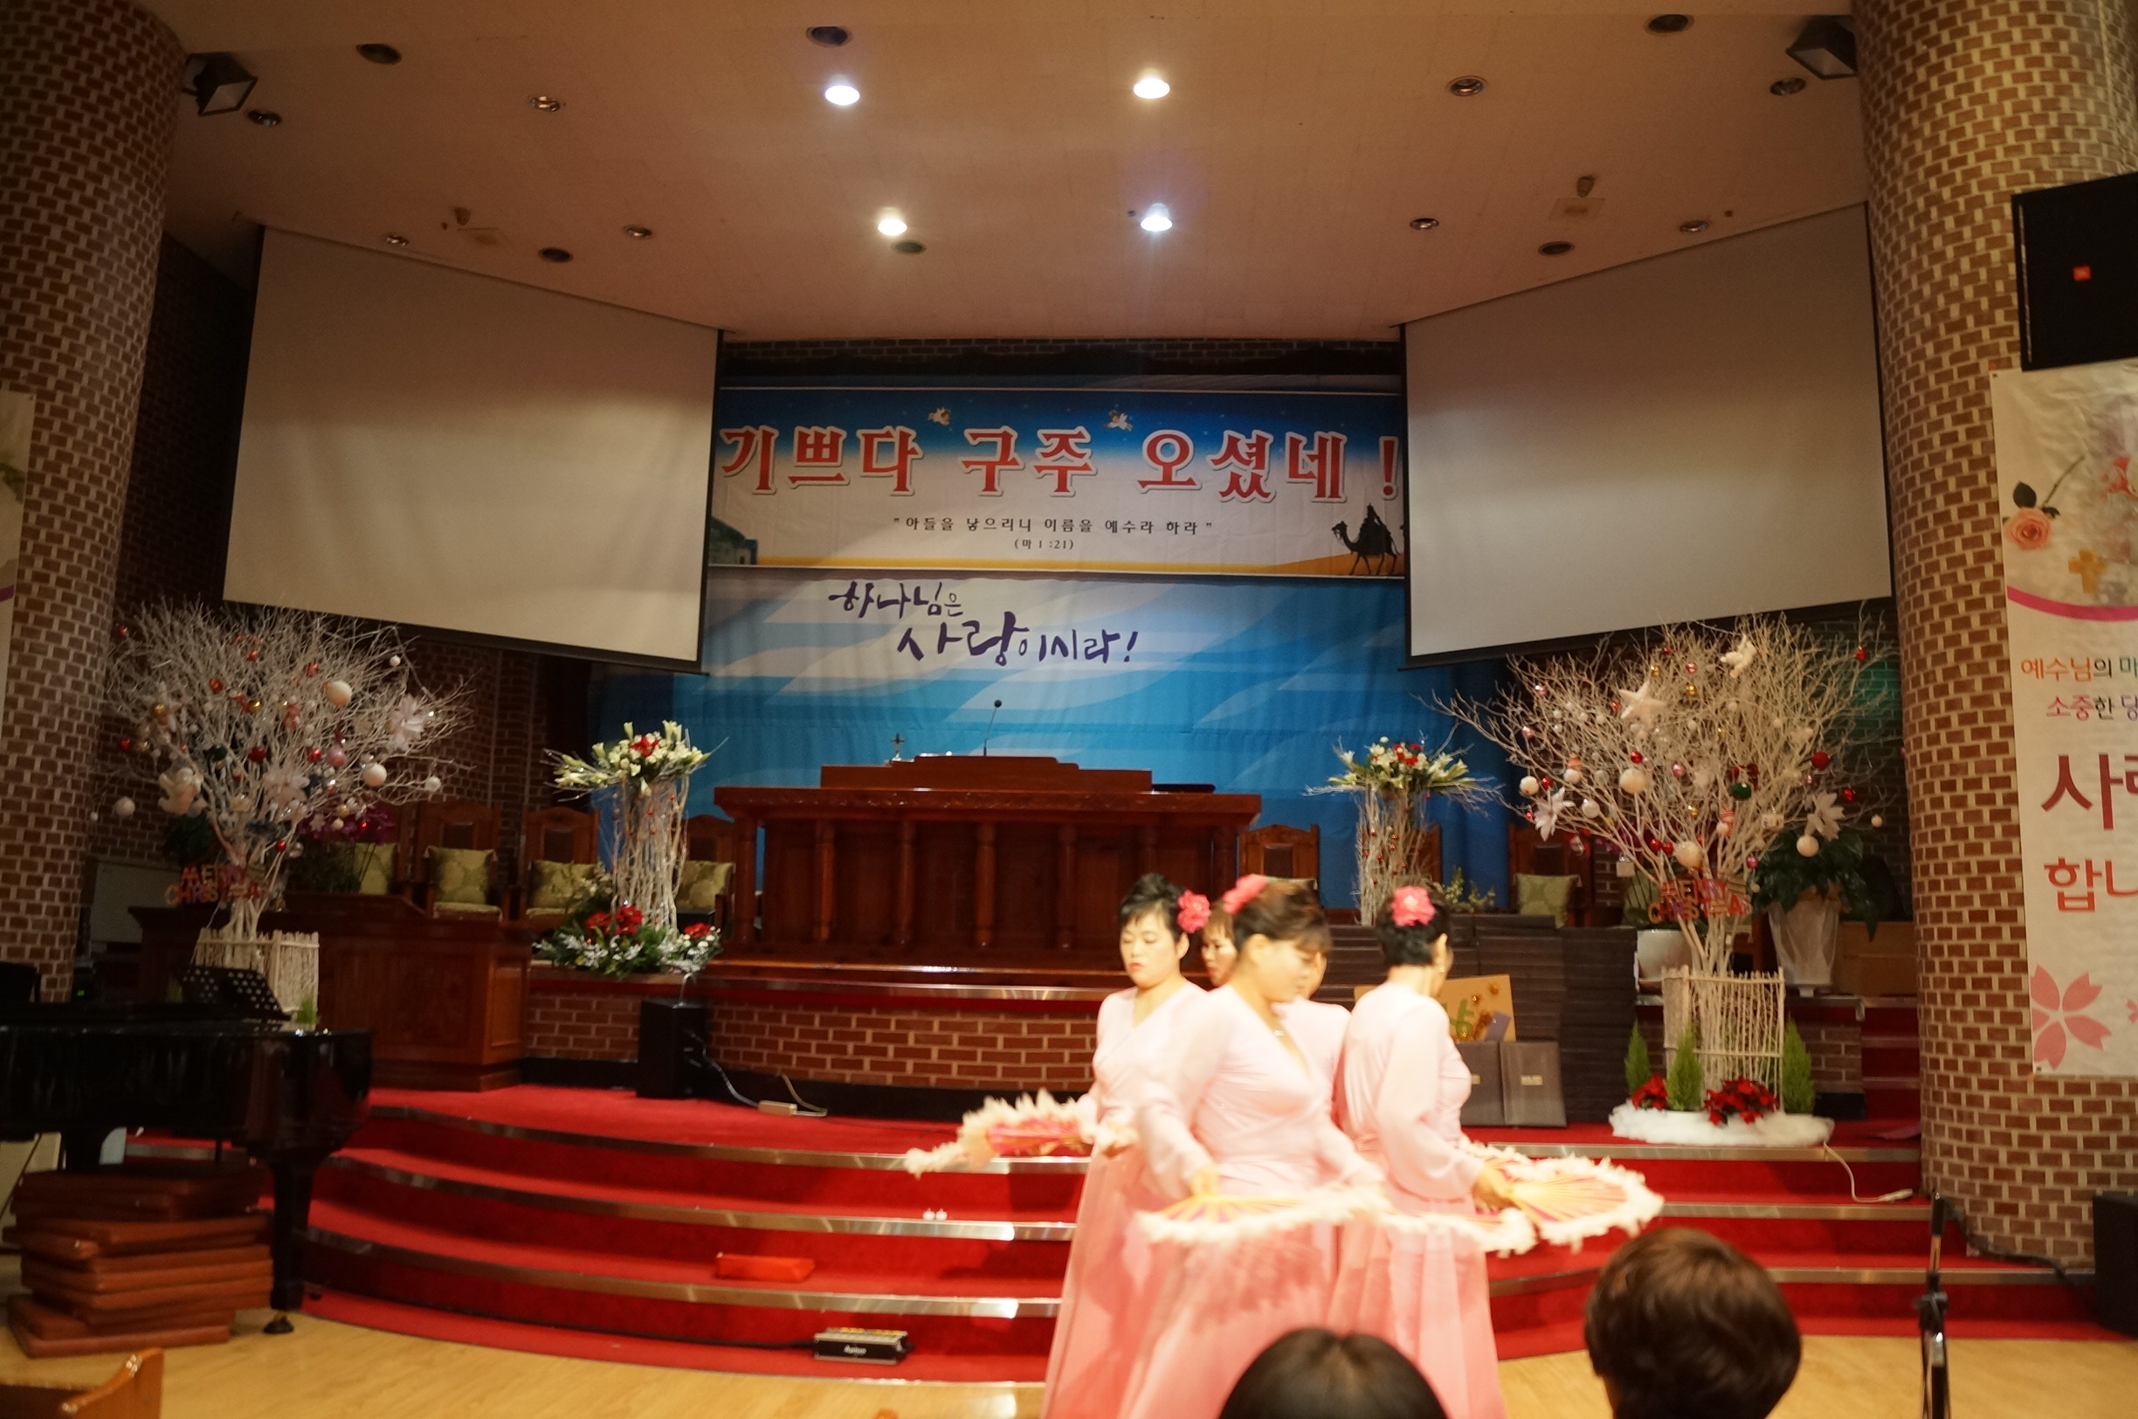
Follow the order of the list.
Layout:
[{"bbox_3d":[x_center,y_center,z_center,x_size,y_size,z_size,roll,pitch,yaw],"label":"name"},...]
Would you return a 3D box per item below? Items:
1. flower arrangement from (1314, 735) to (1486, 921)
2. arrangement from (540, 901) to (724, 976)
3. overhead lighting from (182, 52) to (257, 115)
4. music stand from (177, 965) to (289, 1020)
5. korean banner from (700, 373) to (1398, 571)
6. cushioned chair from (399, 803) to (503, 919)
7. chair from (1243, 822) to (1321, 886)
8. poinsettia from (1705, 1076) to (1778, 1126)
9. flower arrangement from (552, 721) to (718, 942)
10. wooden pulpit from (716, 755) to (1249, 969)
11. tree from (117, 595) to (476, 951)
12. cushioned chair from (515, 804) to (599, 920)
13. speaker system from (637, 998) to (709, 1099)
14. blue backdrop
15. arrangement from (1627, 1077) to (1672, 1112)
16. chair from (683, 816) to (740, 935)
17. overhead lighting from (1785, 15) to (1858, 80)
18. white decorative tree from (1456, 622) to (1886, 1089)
[{"bbox_3d":[1.694,0.804,8.350,0.870,1.320,0.720,1,-9,0],"label":"flower arrangement"},{"bbox_3d":[-2.470,1.301,9.000,1.030,0.430,0.550,1,-9,3],"label":"arrangement"},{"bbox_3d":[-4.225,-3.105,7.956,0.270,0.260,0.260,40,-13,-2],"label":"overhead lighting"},{"bbox_3d":[-3.133,1.064,6.000,0.220,0.220,0.420,9,-12,-39],"label":"music stand"},{"bbox_3d":[-0.082,-1.627,11.231,4.950,1.376,0.040,1,-9,2],"label":"korean banner"},{"bbox_3d":[-4.023,1.145,10.550,0.580,1.090,0.600,5,-10,-24],"label":"cushioned chair"},{"bbox_3d":[1.396,1.238,10.438,0.620,1.039,0.620,0,-9,4],"label":"chair"},{"bbox_3d":[3.057,1.787,7.271,0.330,0.250,0.290,1,-9,3],"label":"poinsettia"},{"bbox_3d":[-2.516,0.766,9.285,0.920,1.430,0.750,1,-9,3],"label":"flower arrangement"},{"bbox_3d":[-0.428,0.863,9.012,2.956,1.148,0.900,1,-9,3],"label":"wooden pulpit"},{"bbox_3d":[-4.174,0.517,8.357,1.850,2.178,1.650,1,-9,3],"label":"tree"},{"bbox_3d":[-3.272,1.102,10.095,0.620,1.028,0.620,3,-9,-10],"label":"cushioned chair"},{"bbox_3d":[-2.028,1.760,8.220,0.280,0.480,0.280,-6,-12,38],"label":"speaker system"},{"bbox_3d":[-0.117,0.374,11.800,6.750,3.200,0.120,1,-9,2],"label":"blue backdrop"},{"bbox_3d":[2.647,1.752,7.300,0.200,0.170,0.190,1,-9,0],"label":"arrangement"},{"bbox_3d":[-2.519,1.257,10.900,0.560,1.080,0.600,2,-9,-5],"label":"chair"},{"bbox_3d":[3.537,-3.099,7.500,0.270,0.220,0.220,14,1,-28],"label":"overhead lighting"},{"bbox_3d":[2.805,0.764,7.500,1.950,2.400,1.800,0,-9,8],"label":"white decorative tree"}]

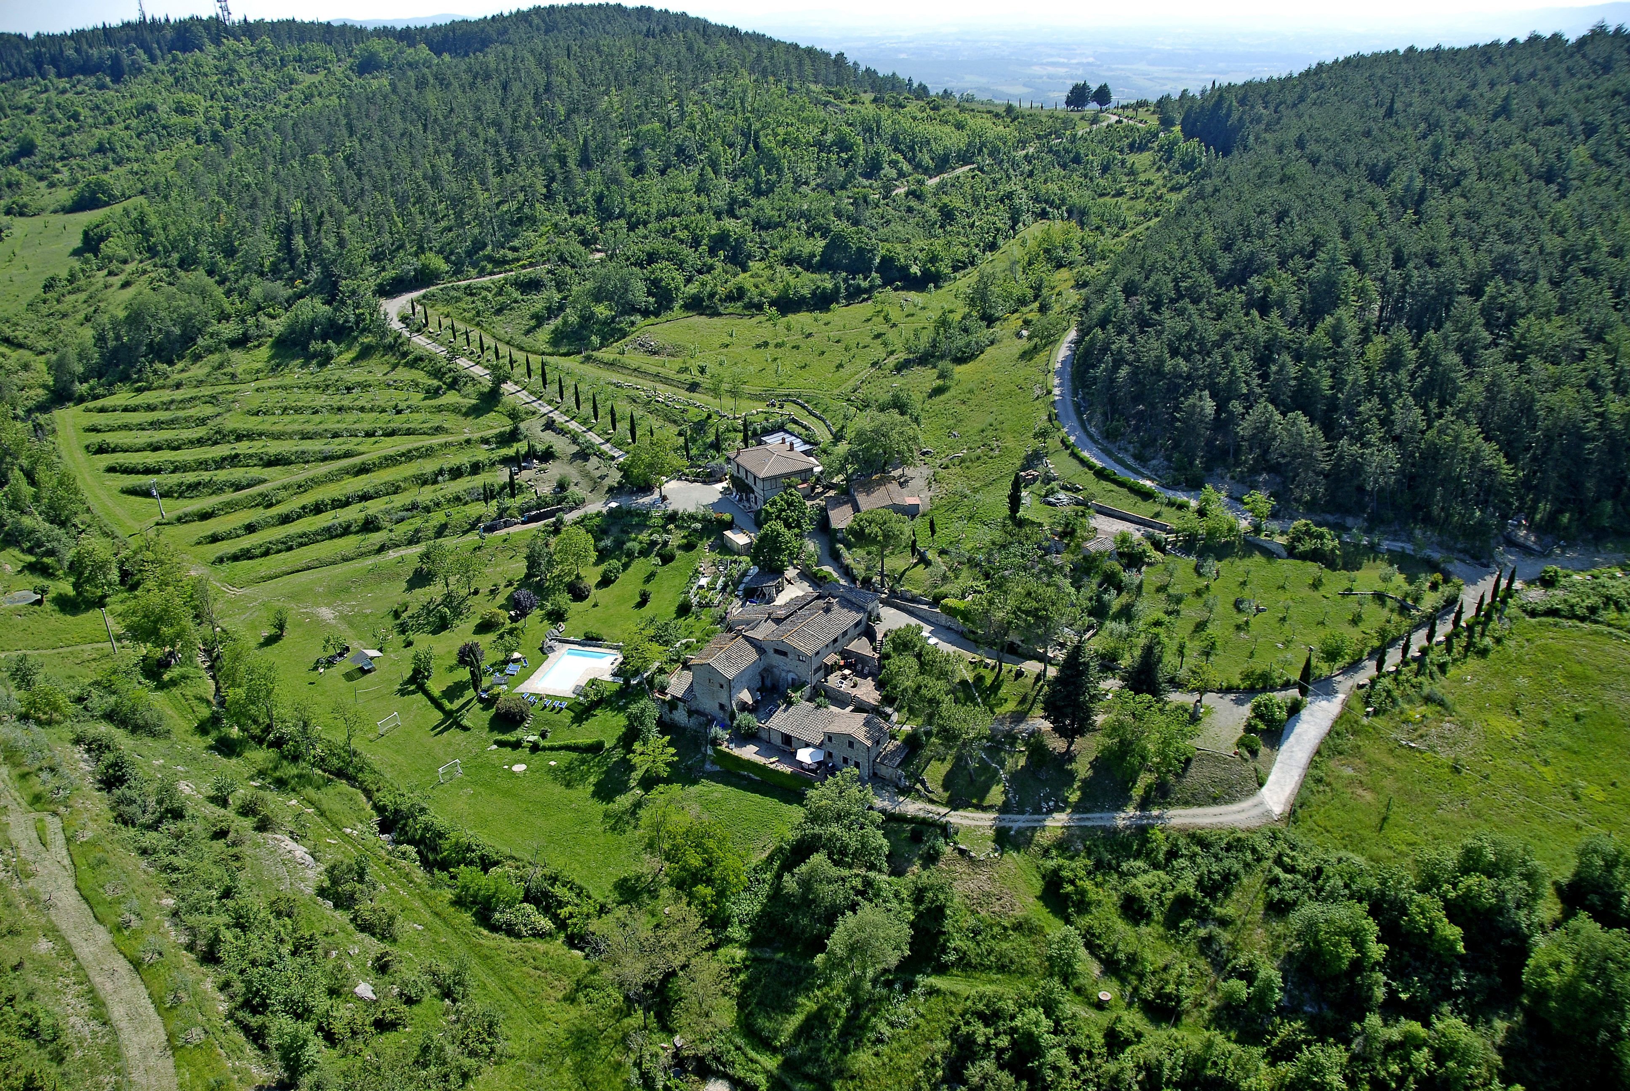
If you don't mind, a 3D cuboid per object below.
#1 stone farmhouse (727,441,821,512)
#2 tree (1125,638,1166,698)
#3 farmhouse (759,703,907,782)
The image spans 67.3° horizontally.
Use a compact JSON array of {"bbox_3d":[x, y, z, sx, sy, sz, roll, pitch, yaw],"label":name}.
[{"bbox_3d":[-8.522,-15.869,251.383,14.000,8.500,16.100,-13,27,-27],"label":"stone farmhouse"},{"bbox_3d":[49.666,17.995,180.610,6.000,11.200,6.000,0,24,0],"label":"tree"},{"bbox_3d":[2.534,26.173,171.830,18.800,6.400,7.000,15,28,30],"label":"farmhouse"}]

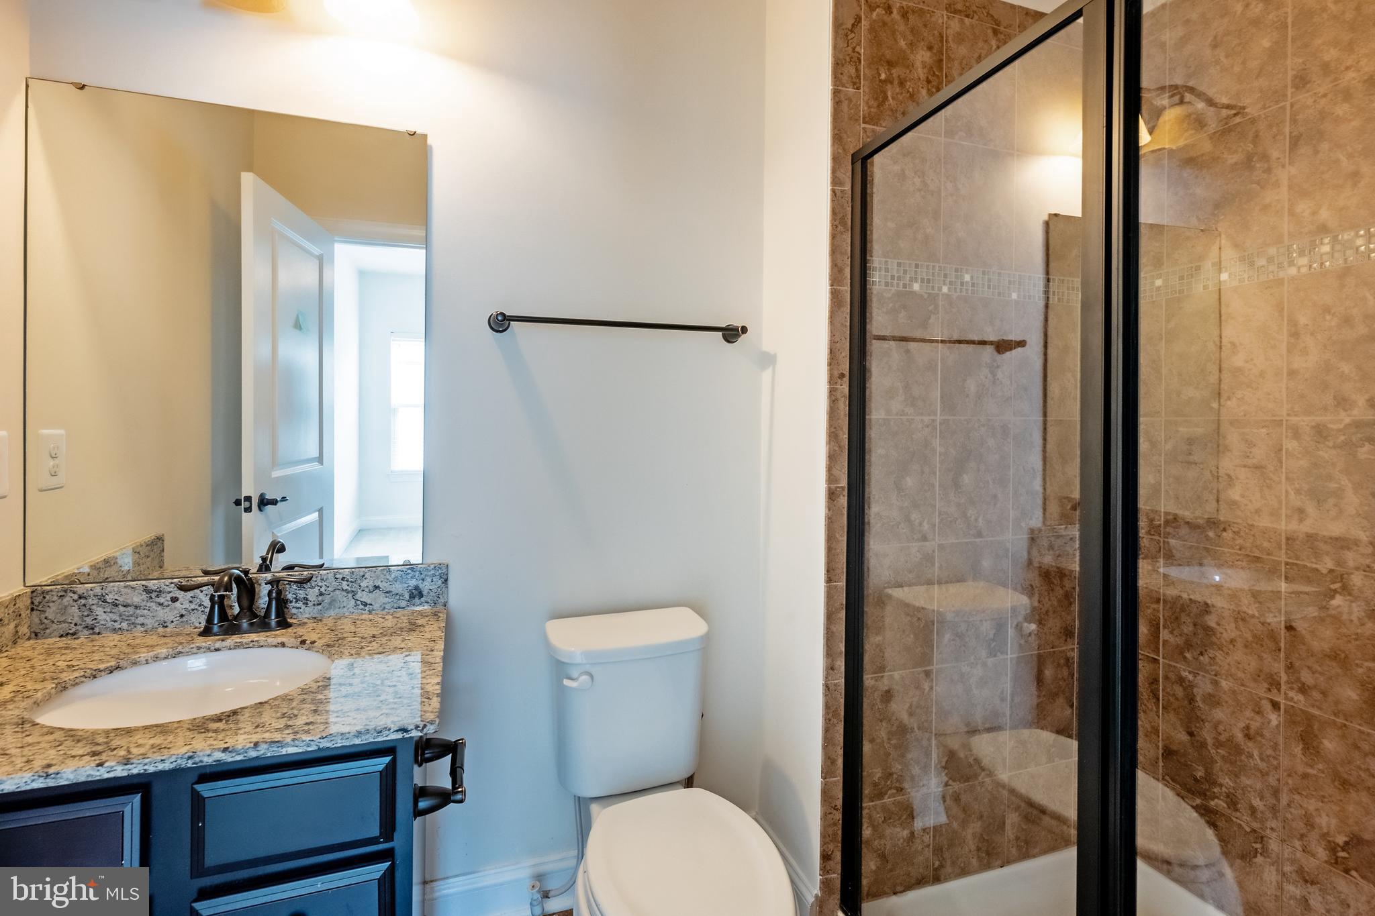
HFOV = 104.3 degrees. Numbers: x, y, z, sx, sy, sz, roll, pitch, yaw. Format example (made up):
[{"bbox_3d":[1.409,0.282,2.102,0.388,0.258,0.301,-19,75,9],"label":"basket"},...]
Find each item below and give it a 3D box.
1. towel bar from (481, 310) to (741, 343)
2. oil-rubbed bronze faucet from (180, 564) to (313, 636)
[{"bbox_3d":[-0.153,-0.344,1.400,0.665,0.054,0.083,0,2,-19],"label":"towel bar"},{"bbox_3d":[-0.917,0.299,1.089,0.240,0.145,0.185,0,2,-20],"label":"oil-rubbed bronze faucet"}]

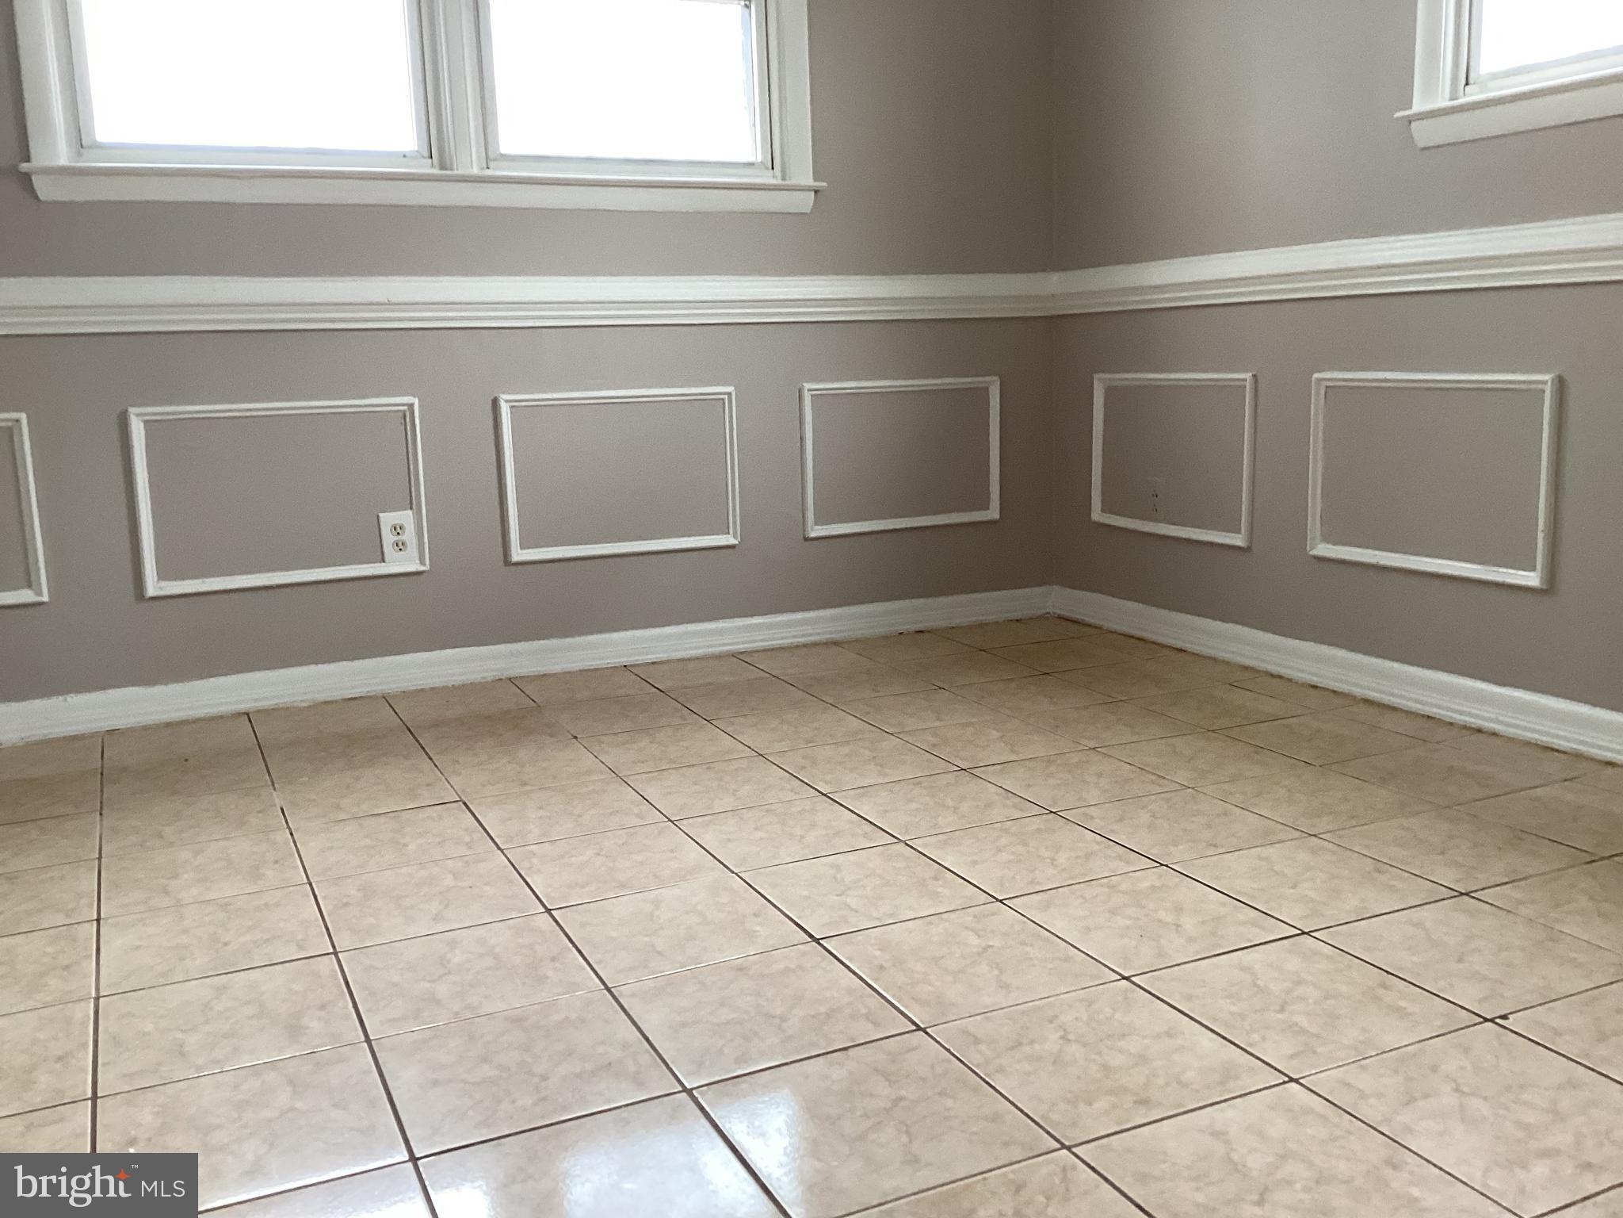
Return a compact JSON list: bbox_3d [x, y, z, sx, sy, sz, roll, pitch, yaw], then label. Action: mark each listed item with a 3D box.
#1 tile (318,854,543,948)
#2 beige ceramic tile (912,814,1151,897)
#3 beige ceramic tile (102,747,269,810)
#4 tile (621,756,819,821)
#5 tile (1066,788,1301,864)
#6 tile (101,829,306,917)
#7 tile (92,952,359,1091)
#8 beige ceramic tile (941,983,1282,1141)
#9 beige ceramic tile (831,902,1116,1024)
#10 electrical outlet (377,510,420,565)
[{"bbox_3d":[-0.600,0.450,2.256,0.301,0.012,0.301,-6,11,-24],"label":"tile"},{"bbox_3d":[0.355,0.402,2.361,0.301,0.012,0.301,-6,11,-24],"label":"beige ceramic tile"},{"bbox_3d":[-1.258,0.344,2.934,0.298,0.010,0.298,-6,11,-24],"label":"beige ceramic tile"},{"bbox_3d":[-0.178,0.341,2.769,0.298,0.010,0.298,-6,11,-24],"label":"tile"},{"bbox_3d":[0.628,0.370,2.479,0.298,0.010,0.298,-6,11,-24],"label":"tile"},{"bbox_3d":[-1.004,0.436,2.402,0.301,0.012,0.301,-6,11,-24],"label":"tile"},{"bbox_3d":[-0.746,0.526,1.859,0.301,0.012,0.301,-6,11,-24],"label":"tile"},{"bbox_3d":[0.338,0.522,1.687,0.298,0.010,0.298,-6,11,-24],"label":"beige ceramic tile"},{"bbox_3d":[0.209,0.477,1.958,0.298,0.010,0.298,-6,11,-24],"label":"beige ceramic tile"},{"bbox_3d":[-1.013,-0.174,3.575,0.077,0.122,0.010,-9,12,-23],"label":"electrical outlet"}]

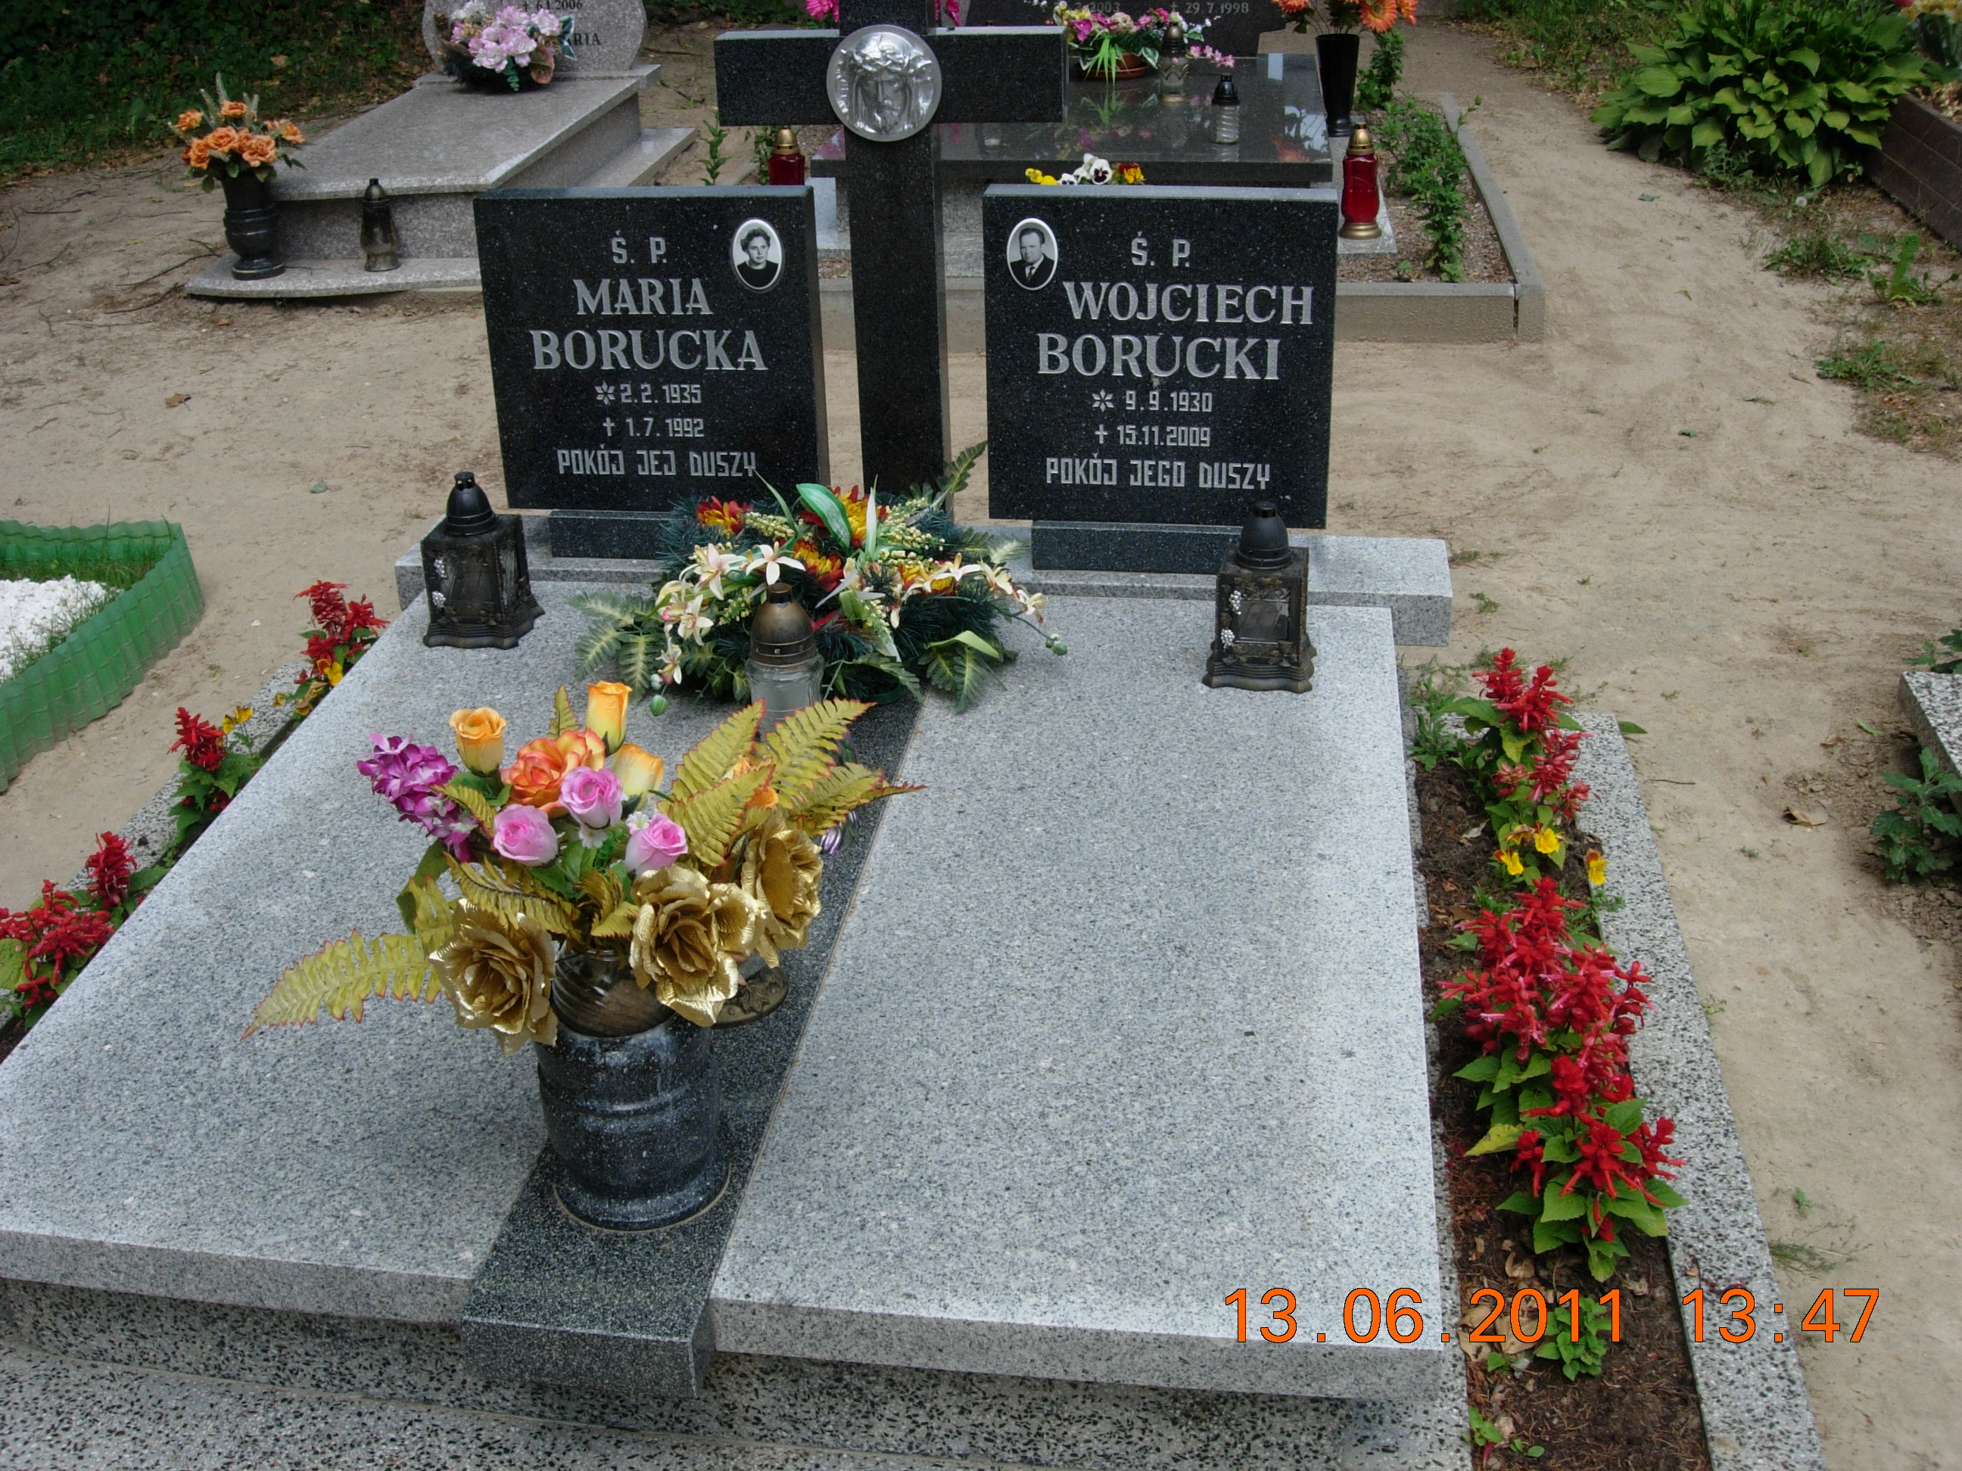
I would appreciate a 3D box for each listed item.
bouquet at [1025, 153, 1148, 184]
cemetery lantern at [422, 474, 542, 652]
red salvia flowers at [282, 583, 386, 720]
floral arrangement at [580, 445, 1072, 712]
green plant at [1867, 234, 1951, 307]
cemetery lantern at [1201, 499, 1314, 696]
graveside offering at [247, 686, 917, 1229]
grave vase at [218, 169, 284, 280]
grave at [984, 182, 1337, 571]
[{"bbox_3d":[0.266,-1.337,5.484,0.328,0.252,0.277,2,27,8],"label":"bouquet"},{"bbox_3d":[-0.739,-0.270,3.157,0.136,0.252,0.136,2,27,8],"label":"cemetery lantern"},{"bbox_3d":[-0.989,-0.092,3.266,0.202,0.252,0.239,2,27,8],"label":"red salvia flowers"},{"bbox_3d":[-0.225,-0.250,3.082,0.668,0.254,0.419,2,27,8],"label":"floral arrangement"},{"bbox_3d":[2.478,-1.258,5.747,0.227,0.164,0.189,2,27,8],"label":"green plant"},{"bbox_3d":[0.390,-0.202,2.970,0.148,0.240,0.142,2,27,8],"label":"cemetery lantern"},{"bbox_3d":[-0.371,0.171,1.920,0.630,0.517,0.428,2,27,8],"label":"graveside offering"},{"bbox_3d":[-2.035,-1.438,6.015,0.183,0.309,0.183,2,27,8],"label":"grave vase"},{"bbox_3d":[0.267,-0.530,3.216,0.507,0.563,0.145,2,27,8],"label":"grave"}]

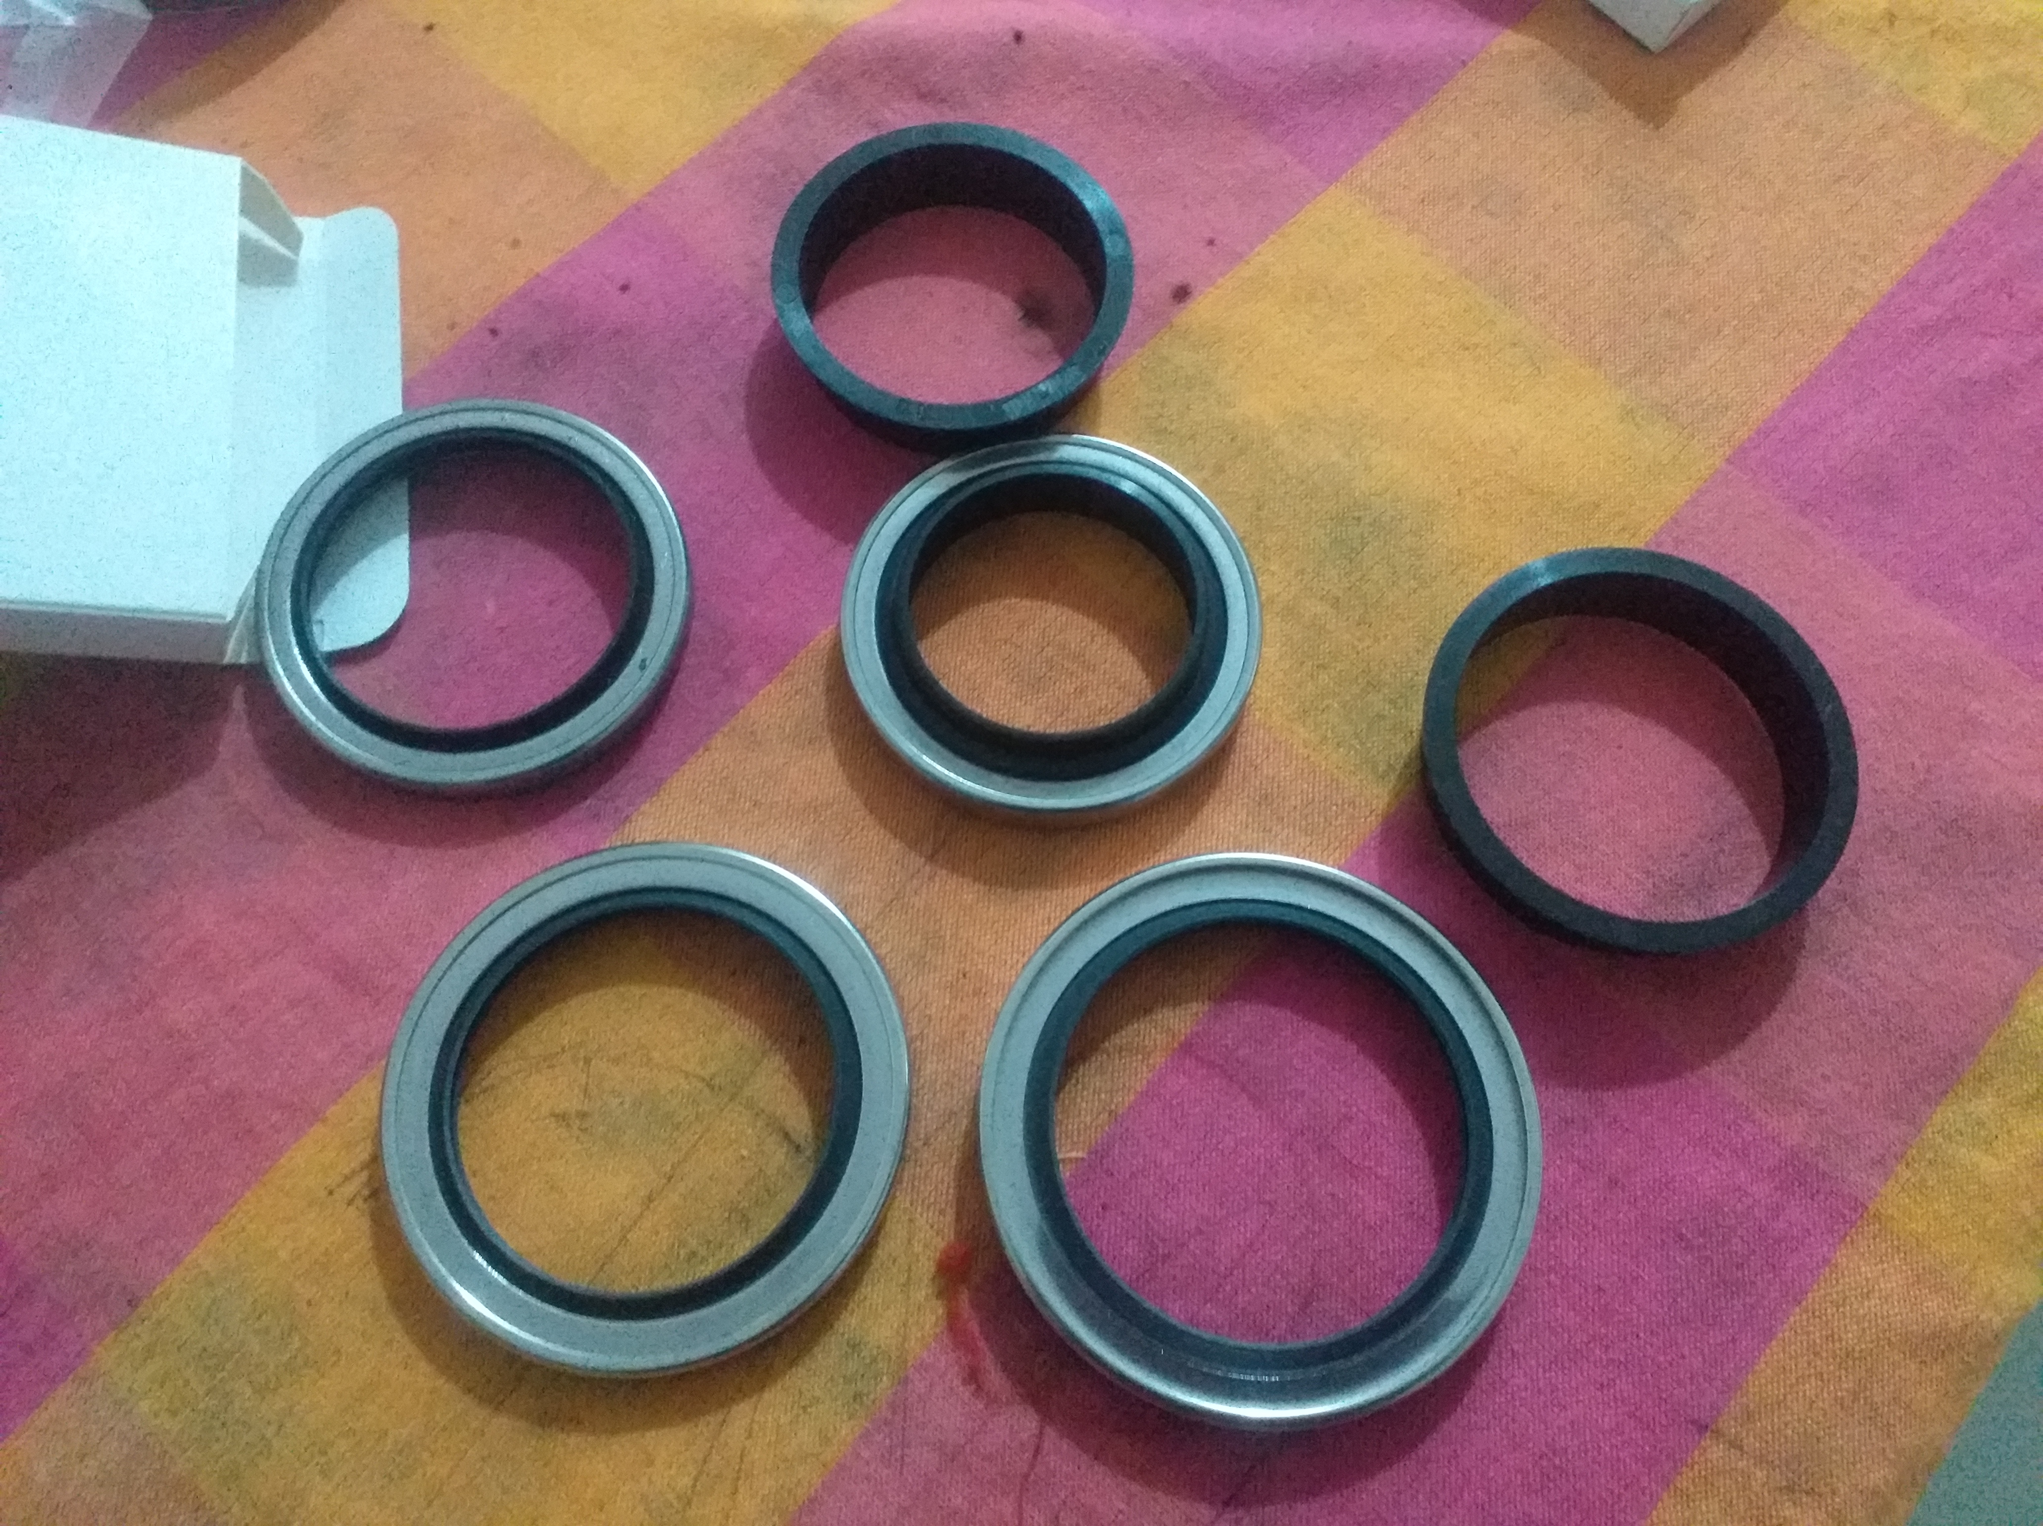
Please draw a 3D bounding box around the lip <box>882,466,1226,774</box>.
[{"bbox_3d":[0.005,-0.024,0.261,0.059,0.014,0.059,0,70,-1],"label":"lip"}]

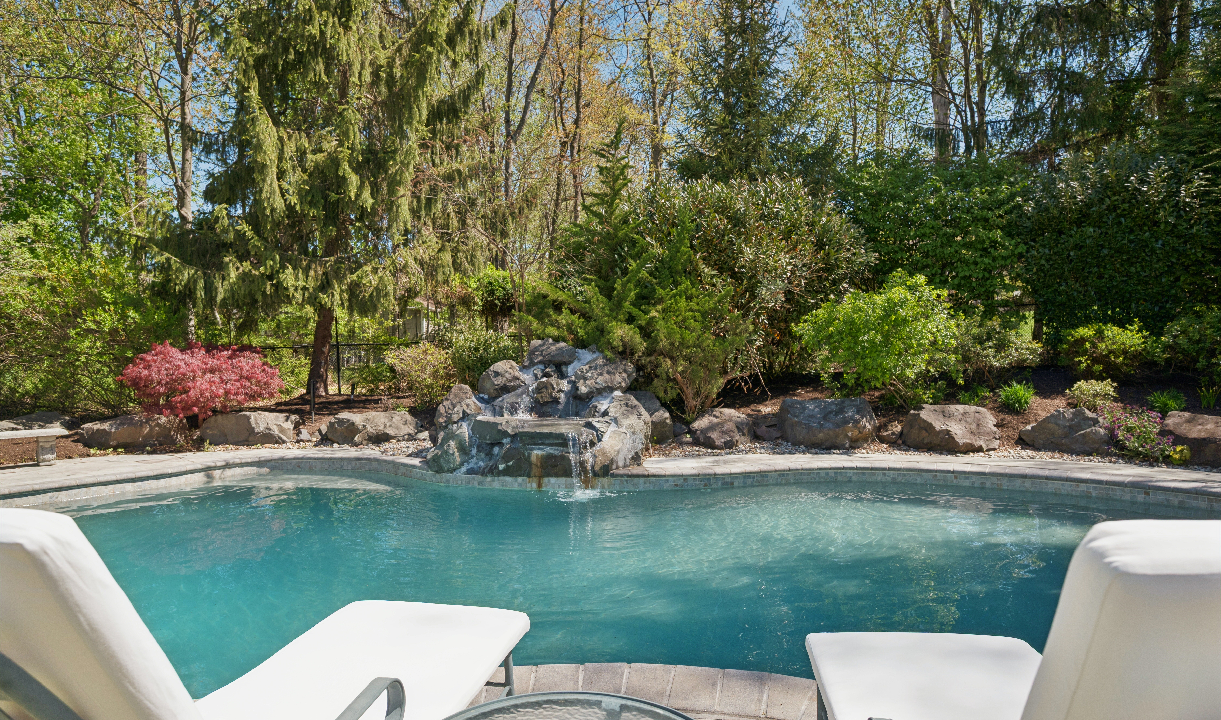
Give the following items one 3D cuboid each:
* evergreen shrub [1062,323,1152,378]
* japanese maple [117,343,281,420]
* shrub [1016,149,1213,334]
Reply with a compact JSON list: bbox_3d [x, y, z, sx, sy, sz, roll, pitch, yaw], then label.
[{"bbox_3d":[8.956,-0.138,12.900,1.363,1.066,1.350,0,0,0],"label":"evergreen shrub"},{"bbox_3d":[-6.089,0.355,10.600,2.176,1.238,1.950,0,0,0],"label":"japanese maple"},{"bbox_3d":[10.225,-2.221,14.300,3.542,4.035,3.000,0,0,0],"label":"shrub"}]

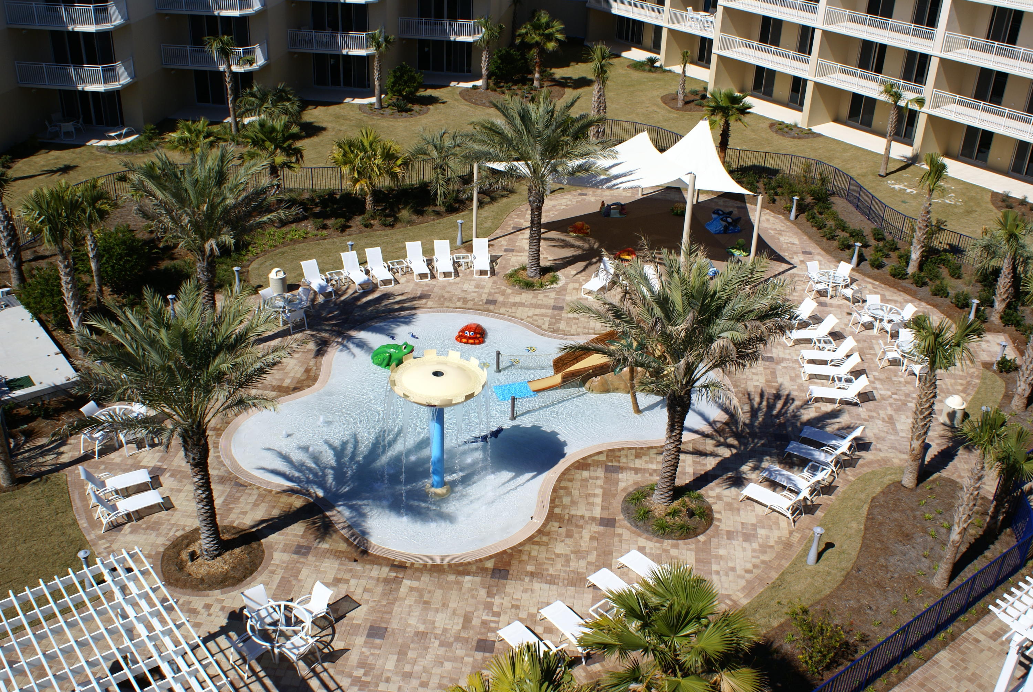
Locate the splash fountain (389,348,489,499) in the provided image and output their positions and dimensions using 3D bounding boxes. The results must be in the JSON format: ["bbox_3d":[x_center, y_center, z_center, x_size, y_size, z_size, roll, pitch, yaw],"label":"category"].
[{"bbox_3d":[-2.001,2.274,26.766,2.500,3.600,2.500,2,27,-1],"label":"splash fountain"}]

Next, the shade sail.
[{"bbox_3d":[5.087,-8.233,43.425,10.600,1.500,9.800,11,29,16],"label":"shade sail"}]

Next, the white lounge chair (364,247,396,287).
[{"bbox_3d":[-5.263,-3.027,39.815,0.680,0.960,1.700,-10,30,-22],"label":"white lounge chair"}]

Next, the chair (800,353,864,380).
[{"bbox_3d":[10.433,0.694,34.309,1.760,0.910,0.700,4,29,5],"label":"chair"}]

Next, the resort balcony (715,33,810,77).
[{"bbox_3d":[16.238,-18.487,65.579,2.113,1.308,8.352,-14,31,-30],"label":"resort balcony"}]

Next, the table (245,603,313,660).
[{"bbox_3d":[-5.345,6.528,23.409,1.360,0.720,1.360,1,29,0],"label":"table"}]

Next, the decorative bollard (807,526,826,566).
[{"bbox_3d":[7.591,5.079,26.185,0.290,1.080,0.290,1,29,0],"label":"decorative bollard"}]

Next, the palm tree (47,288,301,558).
[{"bbox_3d":[-7.535,2.073,23.561,5.800,6.700,5.600,2,27,0],"label":"palm tree"}]

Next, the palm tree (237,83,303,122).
[{"bbox_3d":[-13.548,-12.924,56.965,3.522,2.818,3.421,2,27,0],"label":"palm tree"}]

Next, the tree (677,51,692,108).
[{"bbox_3d":[10.474,-16.719,64.764,0.950,3.400,0.950,2,27,0],"label":"tree"}]

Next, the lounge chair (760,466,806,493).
[{"bbox_3d":[7.531,3.548,28.078,1.711,0.926,0.674,21,32,33],"label":"lounge chair"}]

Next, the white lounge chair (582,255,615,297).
[{"bbox_3d":[3.200,-2.596,39.917,0.700,0.920,1.750,16,33,25],"label":"white lounge chair"}]

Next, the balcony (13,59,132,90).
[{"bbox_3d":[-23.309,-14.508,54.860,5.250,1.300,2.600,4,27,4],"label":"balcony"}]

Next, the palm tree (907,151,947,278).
[{"bbox_3d":[16.332,-5.204,41.386,1.350,4.950,1.350,2,27,-1],"label":"palm tree"}]

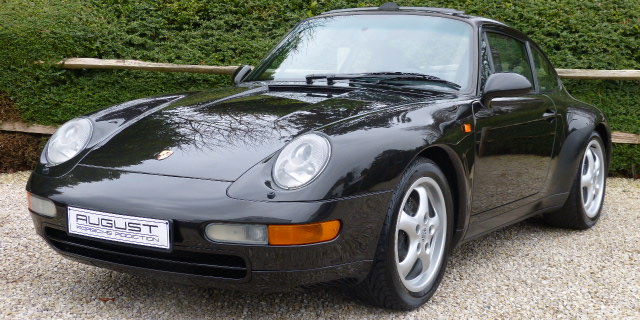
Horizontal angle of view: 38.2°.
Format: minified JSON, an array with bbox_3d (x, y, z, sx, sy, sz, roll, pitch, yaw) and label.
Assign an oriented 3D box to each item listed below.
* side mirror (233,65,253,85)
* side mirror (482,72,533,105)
[{"bbox_3d":[-0.414,-0.471,5.257,0.185,0.130,0.120,5,7,32],"label":"side mirror"},{"bbox_3d":[0.893,-0.346,4.399,0.200,0.135,0.120,5,7,32],"label":"side mirror"}]

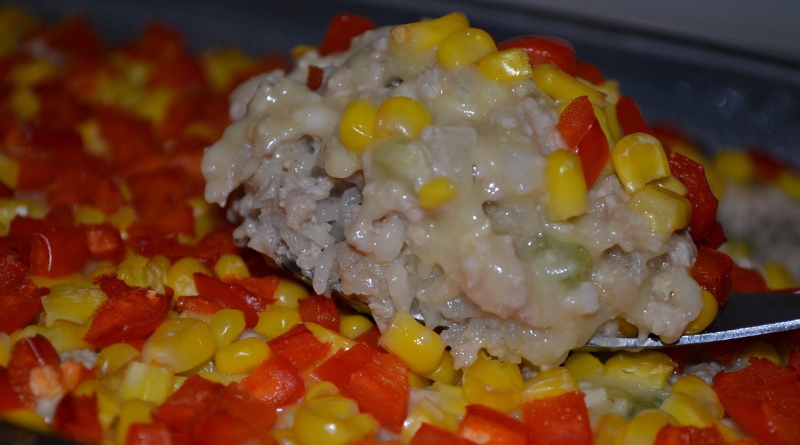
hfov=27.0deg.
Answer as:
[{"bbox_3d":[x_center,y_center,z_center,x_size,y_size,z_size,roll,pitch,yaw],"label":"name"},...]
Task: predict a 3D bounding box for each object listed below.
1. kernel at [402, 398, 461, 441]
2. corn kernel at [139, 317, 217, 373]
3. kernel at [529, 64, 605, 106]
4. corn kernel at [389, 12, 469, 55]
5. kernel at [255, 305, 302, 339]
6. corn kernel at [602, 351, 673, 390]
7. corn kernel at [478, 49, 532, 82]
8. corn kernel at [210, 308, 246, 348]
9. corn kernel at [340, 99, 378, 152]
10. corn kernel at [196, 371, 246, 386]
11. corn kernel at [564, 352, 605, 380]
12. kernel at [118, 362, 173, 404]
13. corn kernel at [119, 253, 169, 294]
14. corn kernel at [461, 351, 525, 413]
[{"bbox_3d":[0.004,0.029,0.240,0.009,0.005,0.007,-13,36,-27],"label":"kernel"},{"bbox_3d":[-0.033,0.018,0.250,0.011,0.006,0.007,-30,49,-7],"label":"corn kernel"},{"bbox_3d":[0.026,-0.021,0.261,0.012,0.005,0.007,25,20,-6],"label":"kernel"},{"bbox_3d":[0.004,-0.029,0.262,0.012,0.005,0.007,-18,22,-9],"label":"corn kernel"},{"bbox_3d":[-0.020,0.016,0.275,0.009,0.006,0.007,0,27,0],"label":"kernel"},{"bbox_3d":[0.037,0.023,0.261,0.011,0.006,0.007,7,27,-4],"label":"corn kernel"},{"bbox_3d":[0.018,-0.026,0.275,0.009,0.005,0.006,-7,27,4],"label":"corn kernel"},{"bbox_3d":[-0.026,0.016,0.256,0.005,0.005,0.006,2,51,25],"label":"corn kernel"},{"bbox_3d":[-0.006,-0.015,0.266,0.007,0.008,0.006,0,15,0],"label":"corn kernel"},{"bbox_3d":[-0.026,0.025,0.245,0.008,0.005,0.007,-5,26,-10],"label":"corn kernel"},{"bbox_3d":[0.029,0.023,0.262,0.007,0.006,0.007,0,27,0],"label":"corn kernel"},{"bbox_3d":[-0.037,0.024,0.244,0.007,0.006,0.006,-3,32,-5],"label":"kernel"},{"bbox_3d":[-0.044,0.009,0.289,0.009,0.006,0.007,0,27,0],"label":"corn kernel"},{"bbox_3d":[0.014,0.023,0.244,0.009,0.006,0.009,0,56,0],"label":"corn kernel"}]

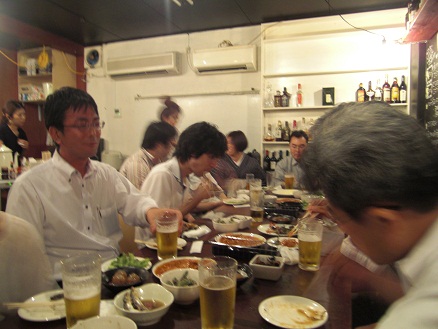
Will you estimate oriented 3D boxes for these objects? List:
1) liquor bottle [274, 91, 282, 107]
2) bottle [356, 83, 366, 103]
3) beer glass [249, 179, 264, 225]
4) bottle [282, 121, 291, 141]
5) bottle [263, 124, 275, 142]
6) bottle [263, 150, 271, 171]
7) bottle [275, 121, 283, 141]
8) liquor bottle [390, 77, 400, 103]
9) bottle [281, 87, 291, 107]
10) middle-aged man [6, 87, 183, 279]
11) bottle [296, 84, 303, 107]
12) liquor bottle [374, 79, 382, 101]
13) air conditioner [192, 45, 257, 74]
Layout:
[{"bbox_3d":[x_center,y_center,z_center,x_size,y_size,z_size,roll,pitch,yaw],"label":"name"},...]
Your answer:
[{"bbox_3d":[0.735,-0.806,4.364,0.097,0.194,0.080,1,3,19],"label":"liquor bottle"},{"bbox_3d":[1.631,-0.810,4.057,0.092,0.240,0.080,1,3,19],"label":"bottle"},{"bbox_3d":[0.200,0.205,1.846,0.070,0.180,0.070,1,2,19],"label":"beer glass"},{"bbox_3d":[0.807,-0.391,4.205,0.083,0.242,0.083,1,2,19],"label":"bottle"},{"bbox_3d":[0.632,-0.392,4.420,0.118,0.200,0.100,1,3,19],"label":"bottle"},{"bbox_3d":[0.608,-0.029,4.446,0.076,0.289,0.076,1,3,19],"label":"bottle"},{"bbox_3d":[0.719,-0.394,4.236,0.080,0.245,0.080,1,2,19],"label":"bottle"},{"bbox_3d":[1.962,-0.824,3.943,0.084,0.283,0.082,1,3,19],"label":"liquor bottle"},{"bbox_3d":[0.817,-0.823,4.335,0.090,0.238,0.075,1,3,19],"label":"bottle"},{"bbox_3d":[-0.440,0.407,1.266,0.640,1.360,0.520,2,3,32],"label":"middle-aged man"},{"bbox_3d":[0.978,-0.831,4.279,0.071,0.272,0.070,1,3,19],"label":"bottle"},{"bbox_3d":[1.801,-0.826,3.998,0.080,0.279,0.078,1,3,19],"label":"liquor bottle"},{"bbox_3d":[0.079,-1.266,4.364,0.775,0.260,0.210,1,2,19],"label":"air conditioner"}]

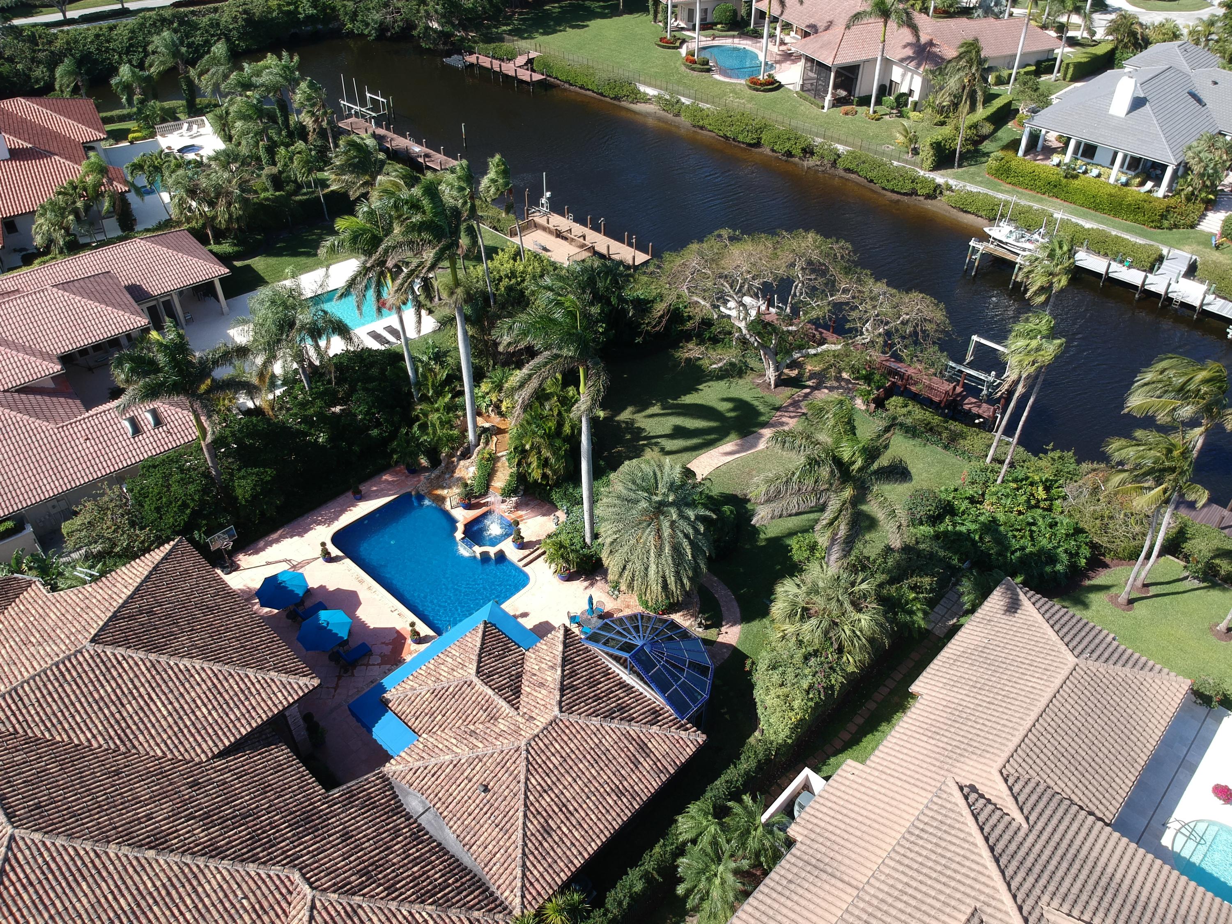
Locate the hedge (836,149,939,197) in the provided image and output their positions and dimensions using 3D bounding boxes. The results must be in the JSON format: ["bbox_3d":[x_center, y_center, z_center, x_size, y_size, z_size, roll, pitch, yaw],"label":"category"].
[{"bbox_3d":[28.694,-30.308,93.049,10.800,2.200,2.500,30,48,32],"label":"hedge"}]

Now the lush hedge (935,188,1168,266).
[{"bbox_3d":[39.321,-21.705,81.253,19.680,1.700,3.000,32,49,31],"label":"lush hedge"}]

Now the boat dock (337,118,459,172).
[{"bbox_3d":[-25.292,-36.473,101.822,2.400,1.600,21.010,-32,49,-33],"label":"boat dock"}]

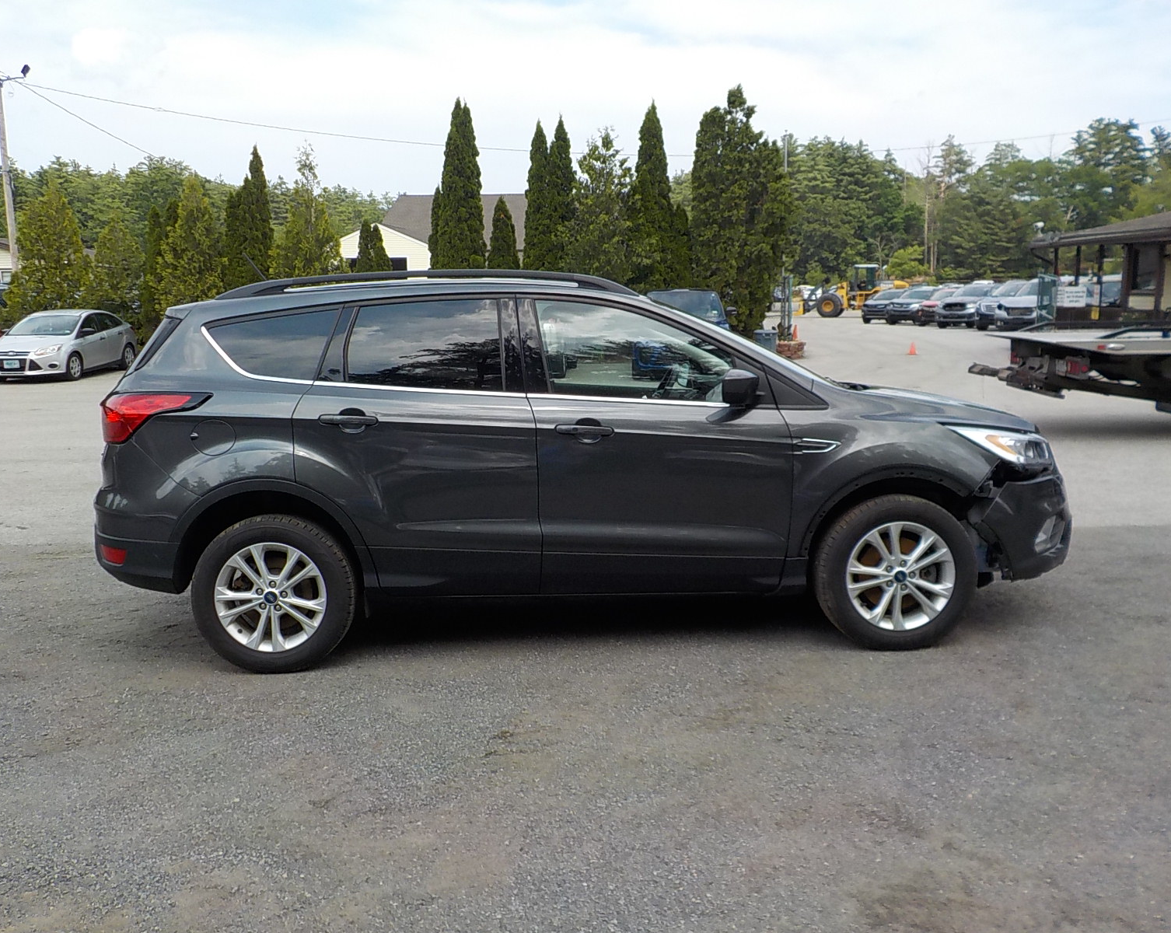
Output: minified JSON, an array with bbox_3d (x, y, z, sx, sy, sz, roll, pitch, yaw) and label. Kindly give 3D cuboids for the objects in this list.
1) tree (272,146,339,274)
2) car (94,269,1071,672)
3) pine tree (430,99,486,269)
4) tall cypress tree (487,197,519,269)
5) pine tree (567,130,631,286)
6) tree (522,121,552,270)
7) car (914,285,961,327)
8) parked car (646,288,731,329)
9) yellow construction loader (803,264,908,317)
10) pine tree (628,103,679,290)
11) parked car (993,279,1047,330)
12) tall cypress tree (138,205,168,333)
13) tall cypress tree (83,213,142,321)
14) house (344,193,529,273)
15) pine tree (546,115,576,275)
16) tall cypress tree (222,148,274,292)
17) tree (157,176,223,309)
[{"bbox_3d":[-7.061,-5.458,27.767,1.800,5.444,1.800,-1,9,0],"label":"tree"},{"bbox_3d":[0.004,-0.130,5.408,4.530,1.690,1.900,-2,9,-3],"label":"car"},{"bbox_3d":[-3.113,-6.057,27.683,1.500,6.511,1.500,-1,9,0],"label":"pine tree"},{"bbox_3d":[-2.009,-4.670,26.794,0.950,3.959,0.950,-1,9,0],"label":"tall cypress tree"},{"bbox_3d":[0.368,-5.394,26.279,1.750,5.474,1.750,-1,9,0],"label":"pine tree"},{"bbox_3d":[-1.163,-5.808,27.729,0.950,5.933,0.950,-1,9,0],"label":"tree"},{"bbox_3d":[15.783,-6.809,45.852,4.500,1.600,1.820,-10,12,-43],"label":"car"},{"bbox_3d":[1.905,-2.734,21.544,1.830,1.670,4.350,0,9,4],"label":"parked car"},{"bbox_3d":[15.689,-10.371,63.500,6.800,3.080,2.450,1,9,15],"label":"yellow construction loader"},{"bbox_3d":[1.685,-5.752,26.427,1.400,6.091,1.400,-1,9,0],"label":"pine tree"},{"bbox_3d":[16.110,-5.564,37.231,4.850,1.770,1.970,-9,12,-39],"label":"parked car"},{"bbox_3d":[-11.523,-4.890,28.759,0.900,4.084,0.900,-1,9,0],"label":"tall cypress tree"},{"bbox_3d":[-12.067,-4.566,27.894,1.650,3.826,1.650,-1,9,0],"label":"tall cypress tree"},{"bbox_3d":[-7.921,-11.949,60.856,12.000,7.900,15.000,-1,9,0],"label":"house"},{"bbox_3d":[-0.572,-5.860,27.722,0.950,6.017,0.950,-1,9,0],"label":"pine tree"},{"bbox_3d":[-8.466,-5.432,27.767,1.450,5.446,1.450,-1,9,0],"label":"tall cypress tree"},{"bbox_3d":[-10.323,-5.185,28.309,1.800,4.769,1.800,-1,9,0],"label":"tree"}]

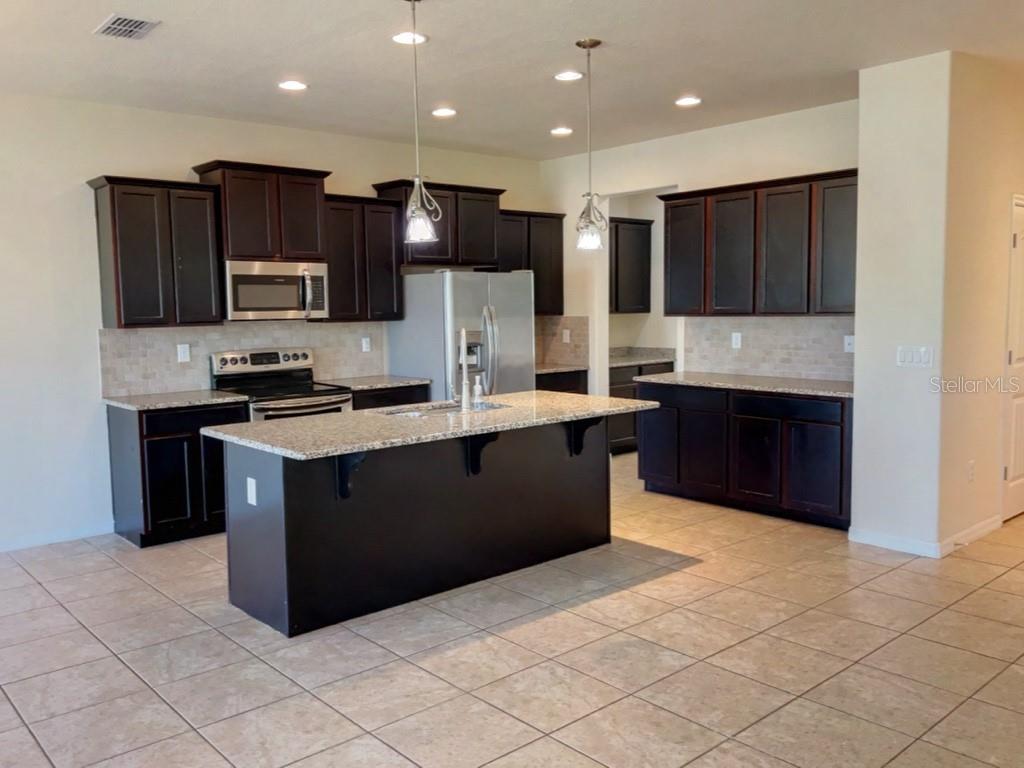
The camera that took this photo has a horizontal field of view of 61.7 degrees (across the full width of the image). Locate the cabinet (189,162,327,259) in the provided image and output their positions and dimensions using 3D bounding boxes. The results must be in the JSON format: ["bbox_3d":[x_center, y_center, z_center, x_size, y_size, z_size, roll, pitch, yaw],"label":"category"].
[{"bbox_3d":[-1.734,-1.185,6.056,0.860,0.640,0.410,-5,7,-42],"label":"cabinet"}]

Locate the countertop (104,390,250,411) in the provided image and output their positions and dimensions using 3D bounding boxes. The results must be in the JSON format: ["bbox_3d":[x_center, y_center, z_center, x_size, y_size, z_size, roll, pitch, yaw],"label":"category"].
[{"bbox_3d":[-2.232,0.111,5.701,0.725,0.040,0.648,-6,7,-41],"label":"countertop"}]

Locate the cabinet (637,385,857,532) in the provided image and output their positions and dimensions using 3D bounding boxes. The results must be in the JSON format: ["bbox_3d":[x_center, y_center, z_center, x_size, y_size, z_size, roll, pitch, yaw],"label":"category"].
[{"bbox_3d":[1.807,0.455,6.333,0.585,0.885,1.780,-5,7,-42],"label":"cabinet"}]

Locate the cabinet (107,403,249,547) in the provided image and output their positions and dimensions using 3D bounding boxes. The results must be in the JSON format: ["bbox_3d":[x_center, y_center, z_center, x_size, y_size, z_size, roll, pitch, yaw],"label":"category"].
[{"bbox_3d":[-2.227,0.560,5.760,0.701,0.873,0.620,-6,7,-41],"label":"cabinet"}]

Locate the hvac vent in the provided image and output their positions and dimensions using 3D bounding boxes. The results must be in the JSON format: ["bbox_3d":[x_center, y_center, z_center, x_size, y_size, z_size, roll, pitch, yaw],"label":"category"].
[{"bbox_3d":[-1.834,-1.686,4.087,0.215,0.020,0.339,-6,7,-41],"label":"hvac vent"}]

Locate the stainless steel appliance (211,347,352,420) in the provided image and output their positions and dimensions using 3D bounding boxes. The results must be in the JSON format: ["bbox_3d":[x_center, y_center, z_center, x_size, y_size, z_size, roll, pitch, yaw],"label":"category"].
[{"bbox_3d":[-1.642,0.359,6.200,0.763,1.172,0.680,-6,7,-41],"label":"stainless steel appliance"}]

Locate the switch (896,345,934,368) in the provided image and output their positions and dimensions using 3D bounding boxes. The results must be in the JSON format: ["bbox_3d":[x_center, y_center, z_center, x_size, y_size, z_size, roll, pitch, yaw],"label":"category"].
[{"bbox_3d":[2.319,-0.152,4.935,0.010,0.117,0.206,-6,7,-41],"label":"switch"}]

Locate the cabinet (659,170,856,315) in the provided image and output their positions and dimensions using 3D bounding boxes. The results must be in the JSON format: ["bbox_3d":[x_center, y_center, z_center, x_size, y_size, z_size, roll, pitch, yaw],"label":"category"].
[{"bbox_3d":[1.873,-0.961,6.200,0.375,0.940,1.775,-6,7,-41],"label":"cabinet"}]

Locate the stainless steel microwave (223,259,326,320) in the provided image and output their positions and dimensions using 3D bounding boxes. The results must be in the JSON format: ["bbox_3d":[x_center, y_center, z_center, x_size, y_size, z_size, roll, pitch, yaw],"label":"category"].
[{"bbox_3d":[-1.727,-0.658,6.085,0.755,0.395,0.420,-5,7,-42],"label":"stainless steel microwave"}]

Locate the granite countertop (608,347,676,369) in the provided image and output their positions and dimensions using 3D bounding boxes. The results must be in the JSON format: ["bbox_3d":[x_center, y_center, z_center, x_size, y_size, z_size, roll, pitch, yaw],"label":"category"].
[{"bbox_3d":[1.037,-0.263,8.557,1.155,0.144,0.640,-6,7,-41],"label":"granite countertop"}]

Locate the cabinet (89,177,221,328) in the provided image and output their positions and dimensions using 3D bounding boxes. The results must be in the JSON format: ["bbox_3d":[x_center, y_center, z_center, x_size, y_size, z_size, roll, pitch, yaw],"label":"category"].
[{"bbox_3d":[-2.306,-0.833,5.601,0.725,0.923,0.360,-5,7,-42],"label":"cabinet"}]

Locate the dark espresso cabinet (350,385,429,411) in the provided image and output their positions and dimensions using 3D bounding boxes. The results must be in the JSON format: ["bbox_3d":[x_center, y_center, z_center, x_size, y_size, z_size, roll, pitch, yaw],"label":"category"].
[{"bbox_3d":[-1.123,0.451,6.740,0.707,0.873,0.620,-6,7,-41],"label":"dark espresso cabinet"}]

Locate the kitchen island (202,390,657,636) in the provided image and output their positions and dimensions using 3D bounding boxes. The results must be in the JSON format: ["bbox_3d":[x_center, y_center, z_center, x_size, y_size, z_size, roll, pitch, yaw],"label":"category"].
[{"bbox_3d":[-0.319,0.619,4.686,2.360,0.914,1.090,-5,7,-42],"label":"kitchen island"}]

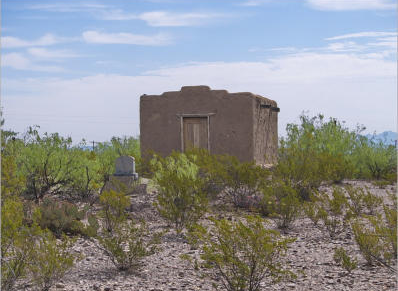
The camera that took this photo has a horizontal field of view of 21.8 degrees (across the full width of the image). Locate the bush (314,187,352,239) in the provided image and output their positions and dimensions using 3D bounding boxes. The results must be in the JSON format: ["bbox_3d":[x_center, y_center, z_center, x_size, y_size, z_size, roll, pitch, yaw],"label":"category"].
[{"bbox_3d":[1.868,0.945,14.600,0.536,0.733,0.509,0,0,0],"label":"bush"}]

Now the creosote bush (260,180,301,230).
[{"bbox_3d":[1.228,0.904,15.600,0.603,0.753,0.573,0,0,0],"label":"creosote bush"}]

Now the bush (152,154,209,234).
[{"bbox_3d":[-0.303,0.709,15.300,0.828,1.212,0.800,0,0,0],"label":"bush"}]

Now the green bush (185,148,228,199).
[{"bbox_3d":[0.164,0.611,22.600,0.960,1.091,1.000,0,0,0],"label":"green bush"}]

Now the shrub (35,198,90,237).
[{"bbox_3d":[-1.951,1.029,14.800,0.800,0.543,0.760,0,0,0],"label":"shrub"}]

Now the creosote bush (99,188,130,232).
[{"bbox_3d":[-1.273,0.994,15.600,0.482,0.633,0.460,0,0,0],"label":"creosote bush"}]

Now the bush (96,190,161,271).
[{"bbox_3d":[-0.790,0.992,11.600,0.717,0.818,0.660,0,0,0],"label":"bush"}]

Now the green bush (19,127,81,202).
[{"bbox_3d":[-3.055,0.391,21.300,1.317,1.563,1.251,0,0,0],"label":"green bush"}]

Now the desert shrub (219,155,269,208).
[{"bbox_3d":[0.860,0.695,20.000,0.966,1.043,0.918,0,0,0],"label":"desert shrub"}]

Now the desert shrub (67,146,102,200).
[{"bbox_3d":[-2.378,0.581,21.500,0.748,1.121,0.710,0,0,0],"label":"desert shrub"}]

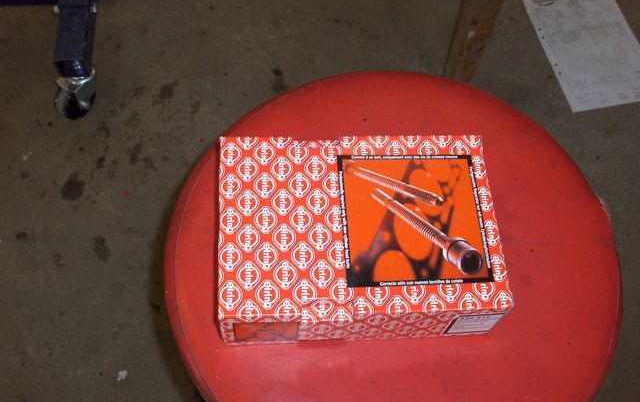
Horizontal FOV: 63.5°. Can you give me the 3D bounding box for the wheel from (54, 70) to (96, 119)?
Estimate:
[{"bbox_3d":[-0.421,-0.182,0.895,0.047,0.080,0.071,28,66,10],"label":"wheel"}]

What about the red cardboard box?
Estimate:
[{"bbox_3d":[0.027,0.026,0.389,0.195,0.062,0.136,-1,64,-4],"label":"red cardboard box"}]

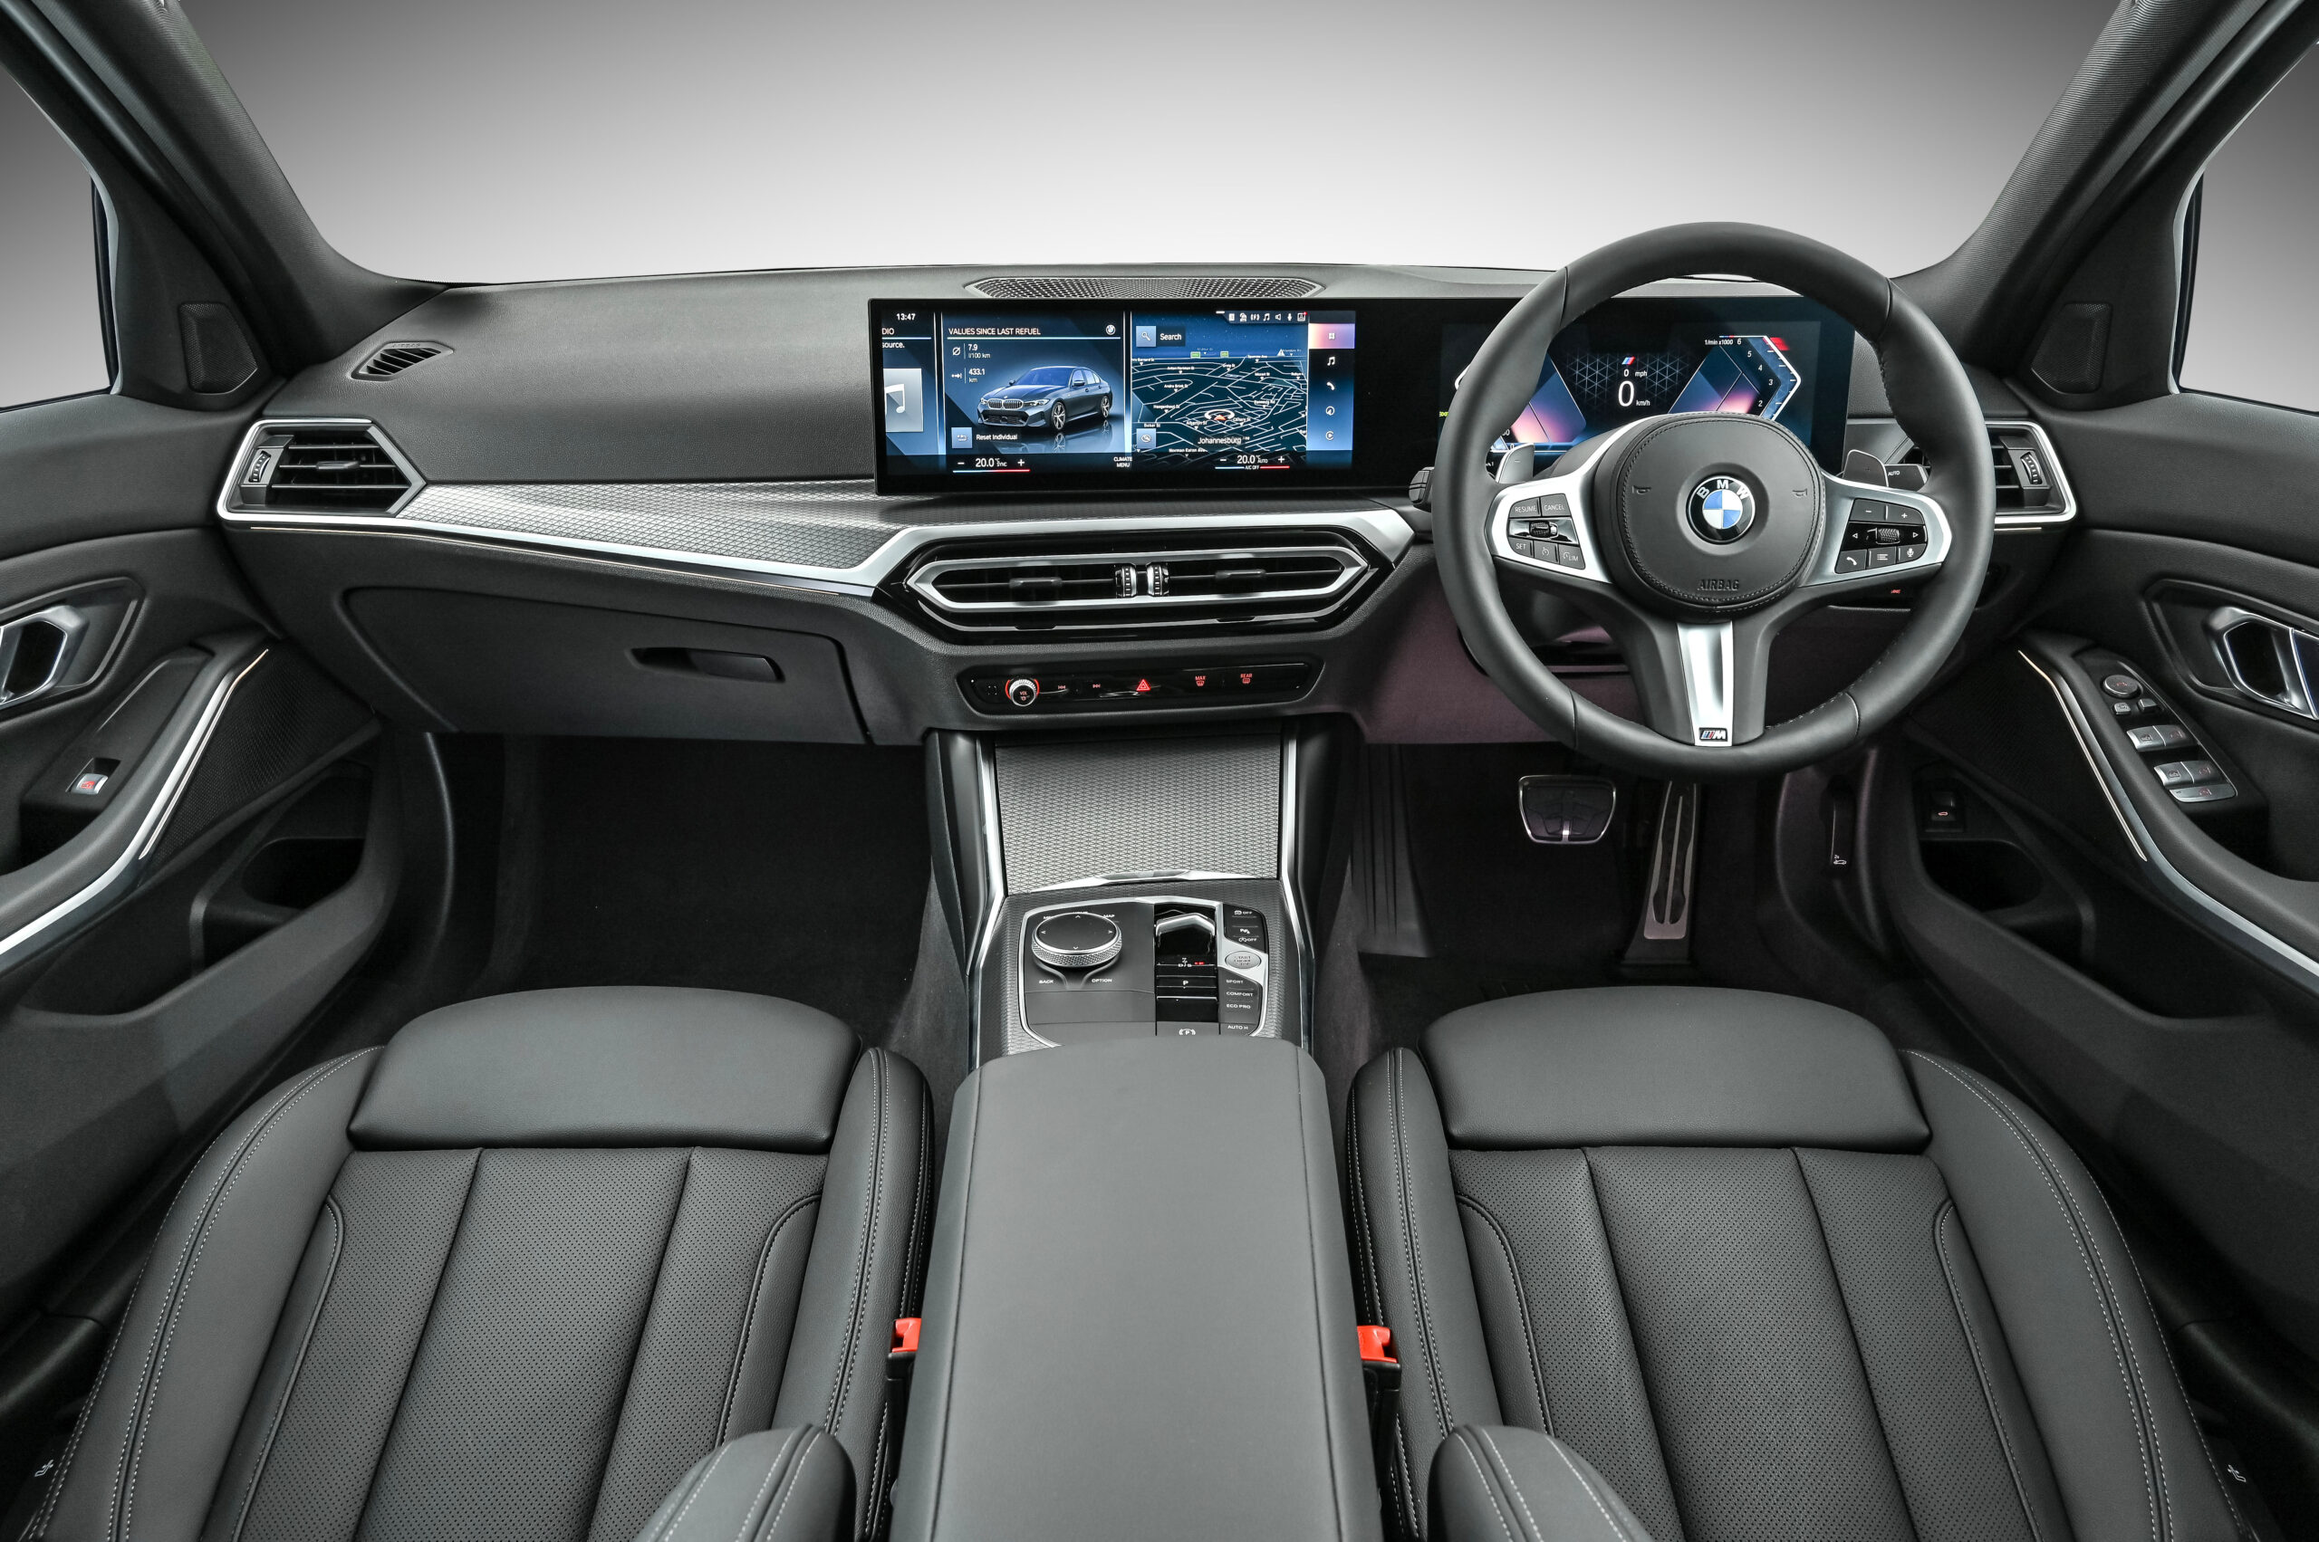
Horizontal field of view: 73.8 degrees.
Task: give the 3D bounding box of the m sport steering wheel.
[{"bbox_3d":[0.365,-0.181,1.040,0.370,0.370,0.115,0,7,0],"label":"m sport steering wheel"}]

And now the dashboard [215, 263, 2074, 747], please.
[{"bbox_3d":[-0.011,-0.224,1.259,1.420,0.340,0.430,0,29,0],"label":"dashboard"}]

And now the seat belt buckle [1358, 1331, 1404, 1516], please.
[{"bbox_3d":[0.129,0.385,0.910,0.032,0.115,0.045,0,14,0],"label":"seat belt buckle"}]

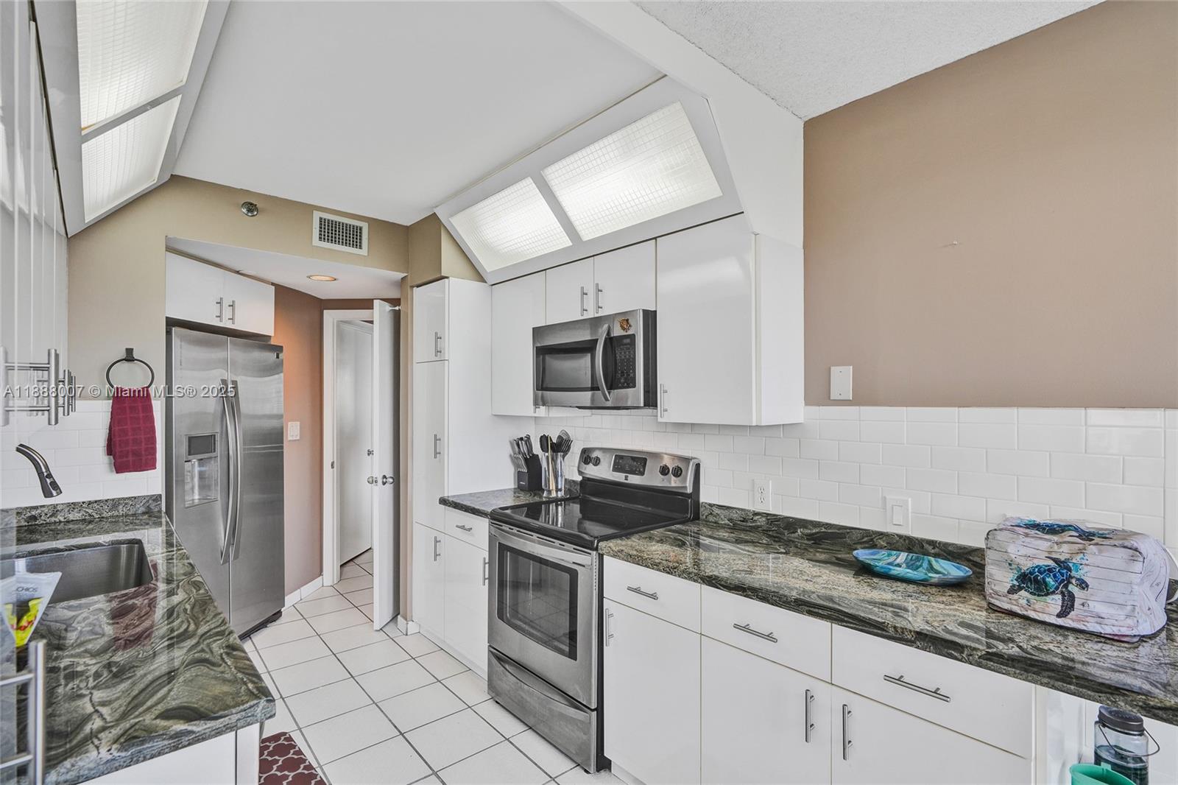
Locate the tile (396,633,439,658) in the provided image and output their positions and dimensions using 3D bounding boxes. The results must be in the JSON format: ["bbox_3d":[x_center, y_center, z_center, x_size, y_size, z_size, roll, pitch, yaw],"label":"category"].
[{"bbox_3d":[-1.059,1.544,3.226,0.186,0.010,0.326,1,-1,-41],"label":"tile"}]

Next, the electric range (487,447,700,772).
[{"bbox_3d":[0.010,0.923,2.533,0.670,1.210,0.760,1,-1,-43],"label":"electric range"}]

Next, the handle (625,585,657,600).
[{"bbox_3d":[0.204,0.726,1.901,0.036,0.012,0.137,1,-1,-43],"label":"handle"}]

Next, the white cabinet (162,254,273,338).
[{"bbox_3d":[-2.409,-0.552,3.100,0.510,0.335,0.920,0,-1,3],"label":"white cabinet"}]

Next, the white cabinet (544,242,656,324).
[{"bbox_3d":[0.146,-0.501,2.639,0.330,0.313,0.762,1,-1,-43],"label":"white cabinet"}]

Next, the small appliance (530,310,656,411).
[{"bbox_3d":[0.119,-0.130,2.523,0.395,0.409,0.756,1,-2,-41],"label":"small appliance"}]

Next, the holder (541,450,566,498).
[{"bbox_3d":[-0.202,0.469,3.007,0.135,0.250,0.135,0,-1,0],"label":"holder"}]

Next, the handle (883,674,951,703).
[{"bbox_3d":[0.796,0.712,1.267,0.036,0.012,0.137,1,-1,-43],"label":"handle"}]

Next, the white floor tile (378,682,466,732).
[{"bbox_3d":[-0.799,1.509,2.515,0.320,0.010,0.320,1,-1,-40],"label":"white floor tile"}]

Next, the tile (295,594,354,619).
[{"bbox_3d":[-1.877,1.526,3.722,0.320,0.010,0.320,1,-1,-40],"label":"tile"}]

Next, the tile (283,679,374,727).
[{"bbox_3d":[-1.273,1.510,2.560,0.320,0.010,0.320,1,-1,-40],"label":"tile"}]

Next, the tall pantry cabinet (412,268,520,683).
[{"bbox_3d":[-0.716,0.438,3.375,0.625,2.210,0.550,1,-1,-43],"label":"tall pantry cabinet"}]

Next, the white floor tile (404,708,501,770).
[{"bbox_3d":[-0.601,1.528,2.312,0.326,0.010,0.326,1,-1,-41],"label":"white floor tile"}]

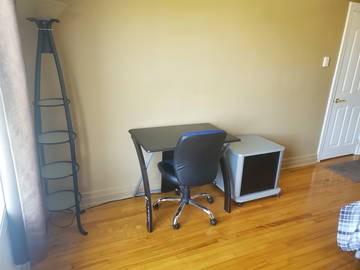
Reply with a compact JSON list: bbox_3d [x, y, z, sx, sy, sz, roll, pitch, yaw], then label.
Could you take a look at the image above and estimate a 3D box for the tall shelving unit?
[{"bbox_3d":[-0.961,0.005,2.088,0.345,1.670,0.355,-6,19,-25],"label":"tall shelving unit"}]

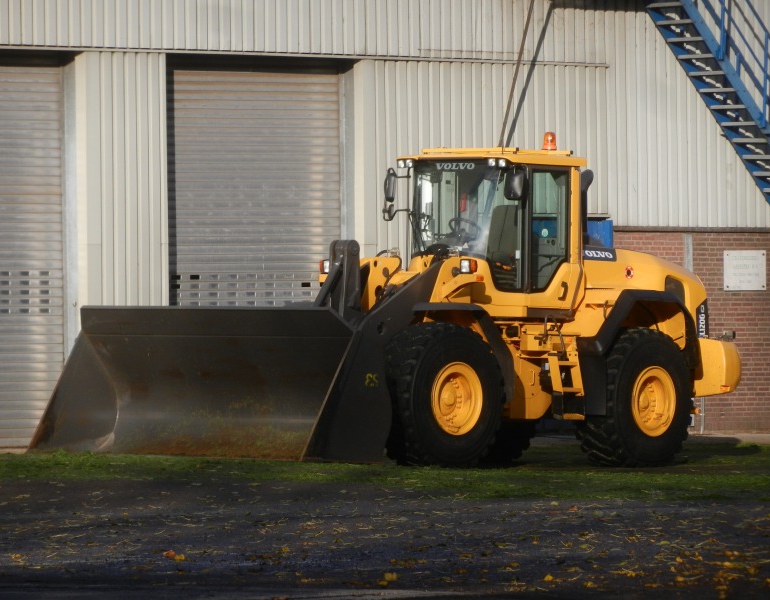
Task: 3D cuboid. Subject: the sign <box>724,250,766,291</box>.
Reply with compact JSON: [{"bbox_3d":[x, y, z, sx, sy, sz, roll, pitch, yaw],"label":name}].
[{"bbox_3d":[4.446,-0.367,83.300,0.025,0.495,0.800,-1,-1,43],"label":"sign"}]

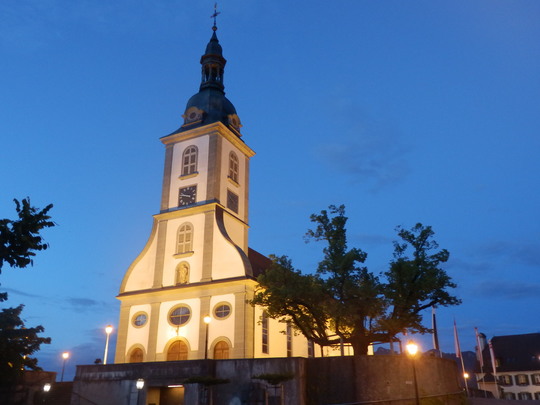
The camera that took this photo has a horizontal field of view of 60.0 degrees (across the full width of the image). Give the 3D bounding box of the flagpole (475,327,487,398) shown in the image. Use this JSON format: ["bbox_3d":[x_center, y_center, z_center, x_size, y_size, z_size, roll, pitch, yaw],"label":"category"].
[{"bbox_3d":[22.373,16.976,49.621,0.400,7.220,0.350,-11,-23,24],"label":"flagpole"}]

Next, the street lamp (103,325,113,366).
[{"bbox_3d":[-12.966,11.938,37.080,0.500,4.260,0.500,-11,-23,24],"label":"street lamp"}]

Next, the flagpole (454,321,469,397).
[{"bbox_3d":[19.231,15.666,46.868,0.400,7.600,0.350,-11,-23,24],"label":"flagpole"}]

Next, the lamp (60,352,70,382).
[{"bbox_3d":[-20.673,17.094,46.874,0.500,3.950,0.500,-11,-23,24],"label":"lamp"}]

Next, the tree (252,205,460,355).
[{"bbox_3d":[6.169,6.401,35.485,14.000,13.000,12.500,-11,-23,24],"label":"tree"}]

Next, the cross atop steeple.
[{"bbox_3d":[-7.903,-26.788,67.357,1.650,5.000,0.550,-11,-23,24],"label":"cross atop steeple"}]

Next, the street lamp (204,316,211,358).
[{"bbox_3d":[-4.364,9.982,32.279,0.500,4.300,0.500,-11,-23,24],"label":"street lamp"}]

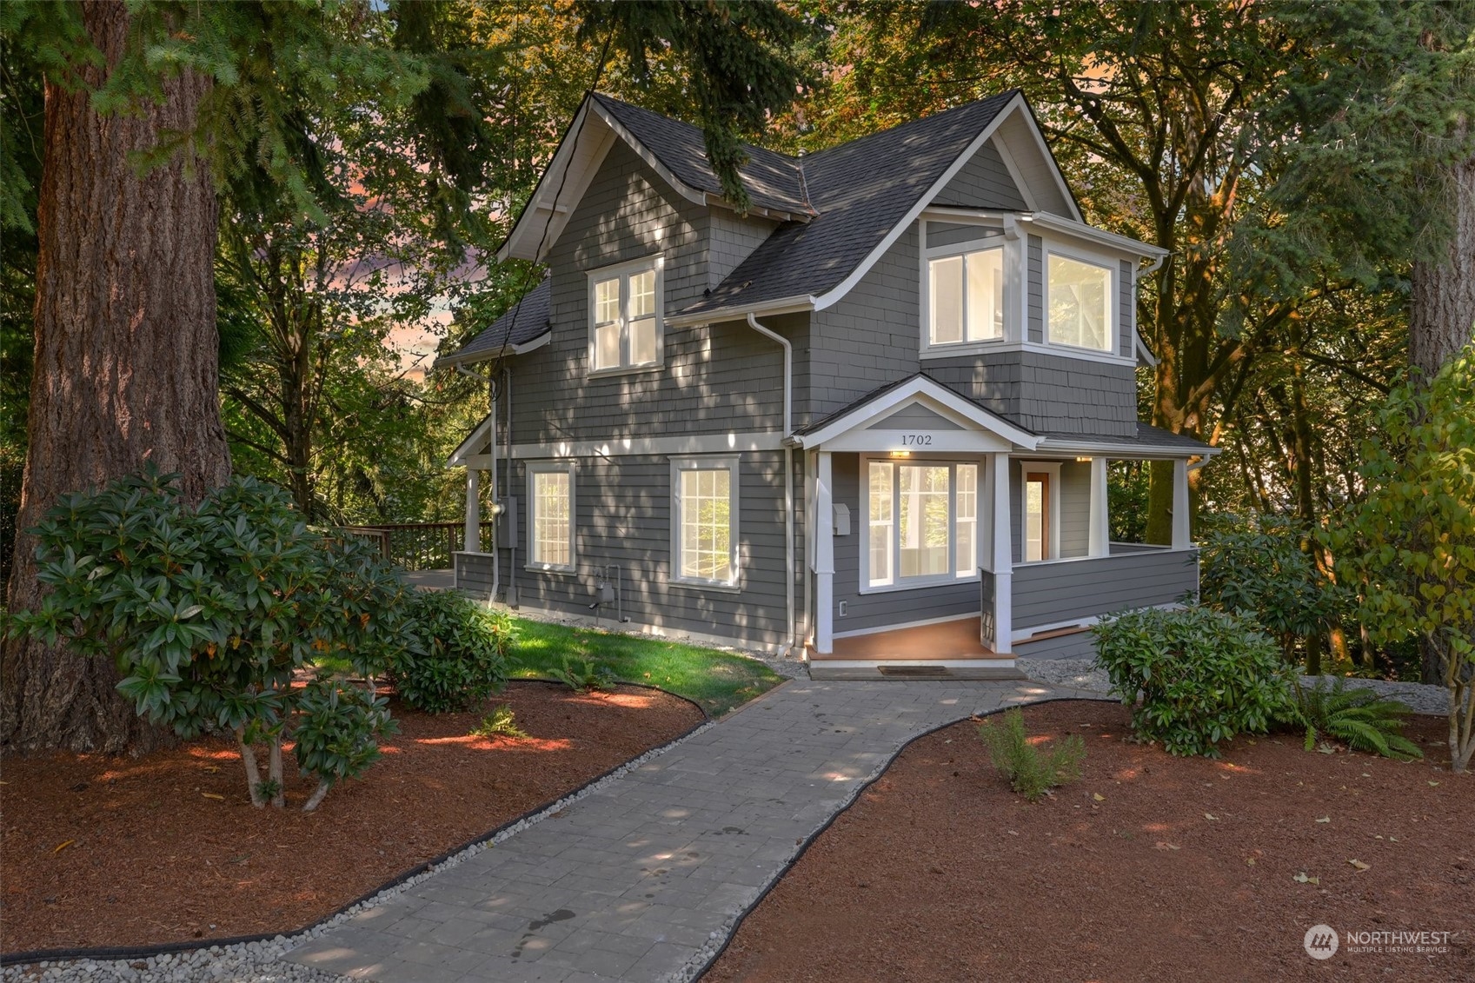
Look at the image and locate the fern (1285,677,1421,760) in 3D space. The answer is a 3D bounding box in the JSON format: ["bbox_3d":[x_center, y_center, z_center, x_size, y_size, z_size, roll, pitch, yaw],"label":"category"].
[{"bbox_3d":[5.002,1.740,8.650,1.120,0.500,1.100,0,1,30],"label":"fern"}]

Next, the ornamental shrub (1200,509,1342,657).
[{"bbox_3d":[6.167,1.074,12.300,1.650,1.750,1.500,0,1,27],"label":"ornamental shrub"}]

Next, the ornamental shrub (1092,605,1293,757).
[{"bbox_3d":[3.649,1.444,8.550,1.500,1.100,1.400,0,1,23],"label":"ornamental shrub"}]

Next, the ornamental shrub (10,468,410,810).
[{"bbox_3d":[-3.234,0.949,6.650,2.250,2.150,2.000,0,1,-26],"label":"ornamental shrub"}]

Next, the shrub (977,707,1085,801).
[{"bbox_3d":[1.945,1.692,7.050,0.680,0.620,0.580,0,1,16],"label":"shrub"}]

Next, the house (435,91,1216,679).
[{"bbox_3d":[1.253,-1.911,17.623,8.700,7.700,11.200,-1,1,-43],"label":"house"}]

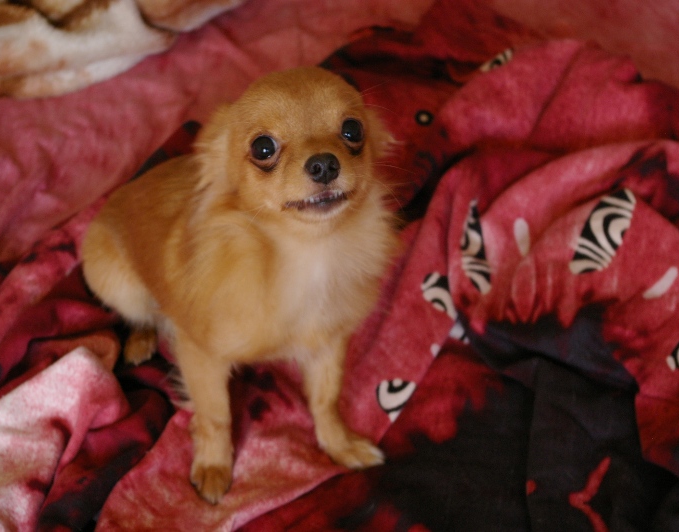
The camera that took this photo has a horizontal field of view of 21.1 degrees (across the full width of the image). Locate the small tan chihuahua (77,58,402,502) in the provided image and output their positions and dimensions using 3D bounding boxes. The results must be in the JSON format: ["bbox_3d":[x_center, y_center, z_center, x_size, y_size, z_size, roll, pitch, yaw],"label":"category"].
[{"bbox_3d":[-0.075,-0.027,1.141,0.160,0.265,0.236,-18,40,-22],"label":"small tan chihuahua"}]

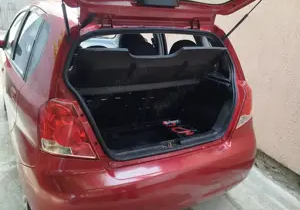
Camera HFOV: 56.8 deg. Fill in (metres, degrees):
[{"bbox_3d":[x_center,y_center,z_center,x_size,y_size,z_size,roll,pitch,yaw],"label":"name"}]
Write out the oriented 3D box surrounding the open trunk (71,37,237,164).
[{"bbox_3d":[0.015,-0.119,1.790,1.091,0.682,0.616,-6,14,-21],"label":"open trunk"}]

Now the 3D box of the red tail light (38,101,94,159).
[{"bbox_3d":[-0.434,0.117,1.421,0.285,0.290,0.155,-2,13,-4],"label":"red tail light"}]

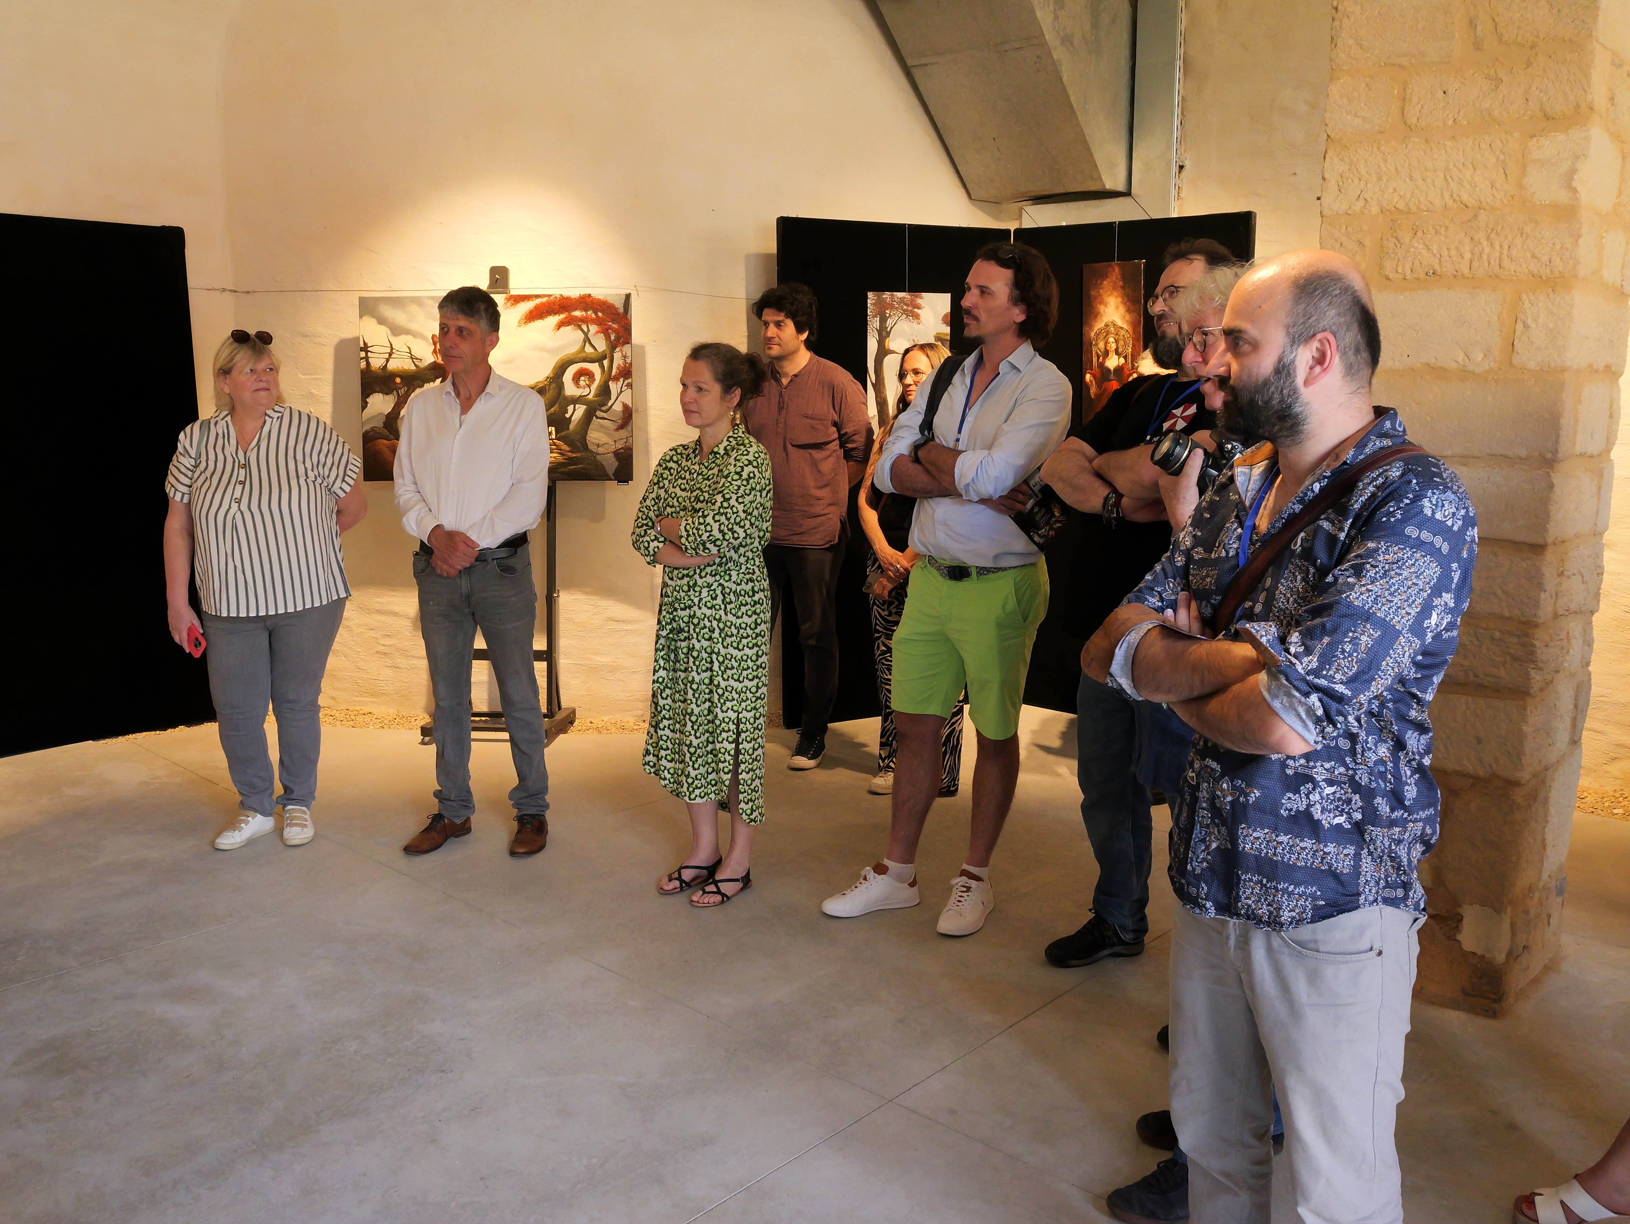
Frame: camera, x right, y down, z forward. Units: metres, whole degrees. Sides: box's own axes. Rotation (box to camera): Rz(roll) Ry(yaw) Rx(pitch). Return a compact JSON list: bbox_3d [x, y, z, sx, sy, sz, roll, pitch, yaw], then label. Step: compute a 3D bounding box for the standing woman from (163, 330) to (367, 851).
[{"bbox_3d":[-1.773,-0.063,4.227,0.620,1.635,0.400,1,10,8],"label":"standing woman"}]

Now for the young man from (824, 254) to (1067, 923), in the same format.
[{"bbox_3d":[0.367,-0.063,3.605,0.590,1.832,0.500,7,13,36],"label":"young man"}]

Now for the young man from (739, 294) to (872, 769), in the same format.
[{"bbox_3d":[-0.048,-0.346,5.199,0.540,1.837,0.380,8,13,39],"label":"young man"}]

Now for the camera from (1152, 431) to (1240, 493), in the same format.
[{"bbox_3d":[0.660,-0.247,2.258,0.160,0.105,0.135,24,5,-13],"label":"camera"}]

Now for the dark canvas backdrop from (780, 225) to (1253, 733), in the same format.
[{"bbox_3d":[0.813,-0.584,5.680,1.902,2.130,0.619,1,10,6],"label":"dark canvas backdrop"}]

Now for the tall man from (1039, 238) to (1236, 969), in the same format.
[{"bbox_3d":[0.793,0.050,3.094,0.500,1.784,0.600,-6,12,-29],"label":"tall man"}]

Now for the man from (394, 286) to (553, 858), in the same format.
[{"bbox_3d":[-1.091,-0.124,4.194,0.520,1.761,0.380,1,10,10],"label":"man"}]

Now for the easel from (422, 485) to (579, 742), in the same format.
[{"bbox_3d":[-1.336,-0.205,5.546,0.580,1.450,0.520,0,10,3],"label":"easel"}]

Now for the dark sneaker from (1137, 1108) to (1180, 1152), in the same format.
[{"bbox_3d":[0.775,0.992,2.579,0.290,0.110,0.105,1,10,5],"label":"dark sneaker"}]

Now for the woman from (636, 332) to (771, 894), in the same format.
[{"bbox_3d":[-0.316,0.036,3.786,0.380,1.582,0.440,-10,14,-42],"label":"woman"}]

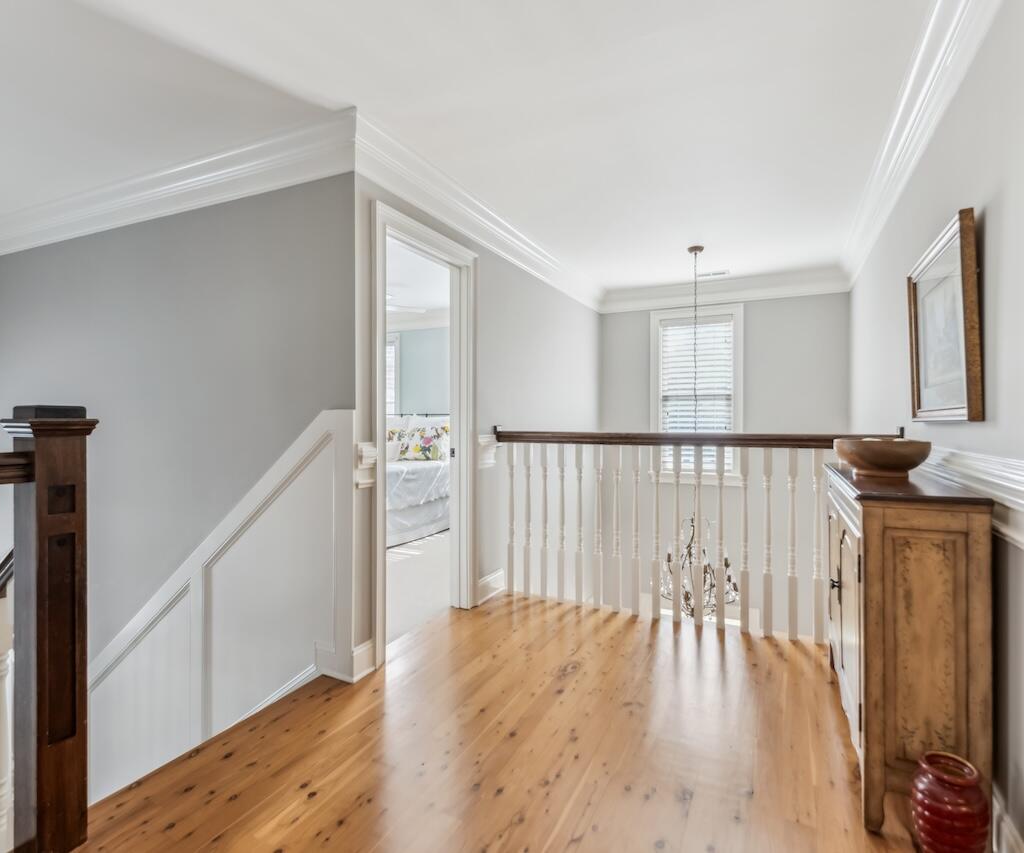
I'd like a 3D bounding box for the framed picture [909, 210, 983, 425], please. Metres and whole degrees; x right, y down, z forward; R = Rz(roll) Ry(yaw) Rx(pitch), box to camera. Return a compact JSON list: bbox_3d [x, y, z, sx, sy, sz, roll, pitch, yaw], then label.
[{"bbox_3d":[1.483,-0.318,1.860,0.033,0.600,0.762,-2,-1,27],"label":"framed picture"}]

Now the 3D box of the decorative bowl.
[{"bbox_3d":[1.358,0.118,1.964,0.294,0.128,0.294,0,0,27],"label":"decorative bowl"}]

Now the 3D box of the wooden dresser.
[{"bbox_3d":[1.310,0.636,1.877,0.293,0.921,1.125,0,0,27],"label":"wooden dresser"}]

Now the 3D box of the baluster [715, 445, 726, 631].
[{"bbox_3d":[1.131,0.597,2.883,0.037,0.989,0.037,0,0,27],"label":"baluster"}]

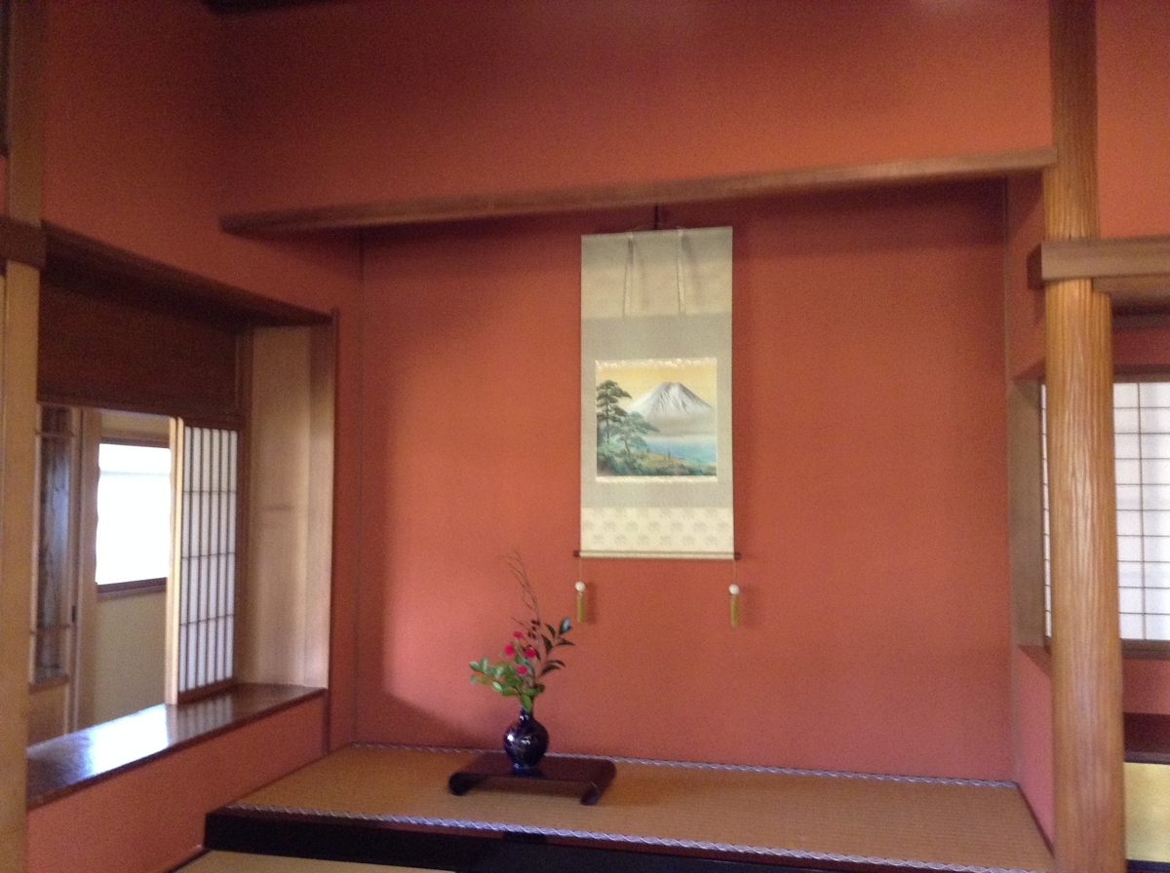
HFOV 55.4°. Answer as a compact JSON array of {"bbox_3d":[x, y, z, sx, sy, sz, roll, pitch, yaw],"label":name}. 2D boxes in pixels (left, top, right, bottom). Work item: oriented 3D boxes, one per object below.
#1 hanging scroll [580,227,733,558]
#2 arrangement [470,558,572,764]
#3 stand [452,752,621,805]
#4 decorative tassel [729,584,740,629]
[{"bbox_3d":[0.286,-0.166,4.452,0.635,1.318,0.030,0,-3,14],"label":"hanging scroll"},{"bbox_3d":[-0.234,0.814,4.071,0.378,0.772,0.300,0,-3,14],"label":"arrangement"},{"bbox_3d":[-0.176,1.236,4.033,0.547,0.075,0.320,0,-3,14],"label":"stand"},{"bbox_3d":[0.582,0.659,4.331,0.036,0.172,0.036,0,-3,14],"label":"decorative tassel"}]

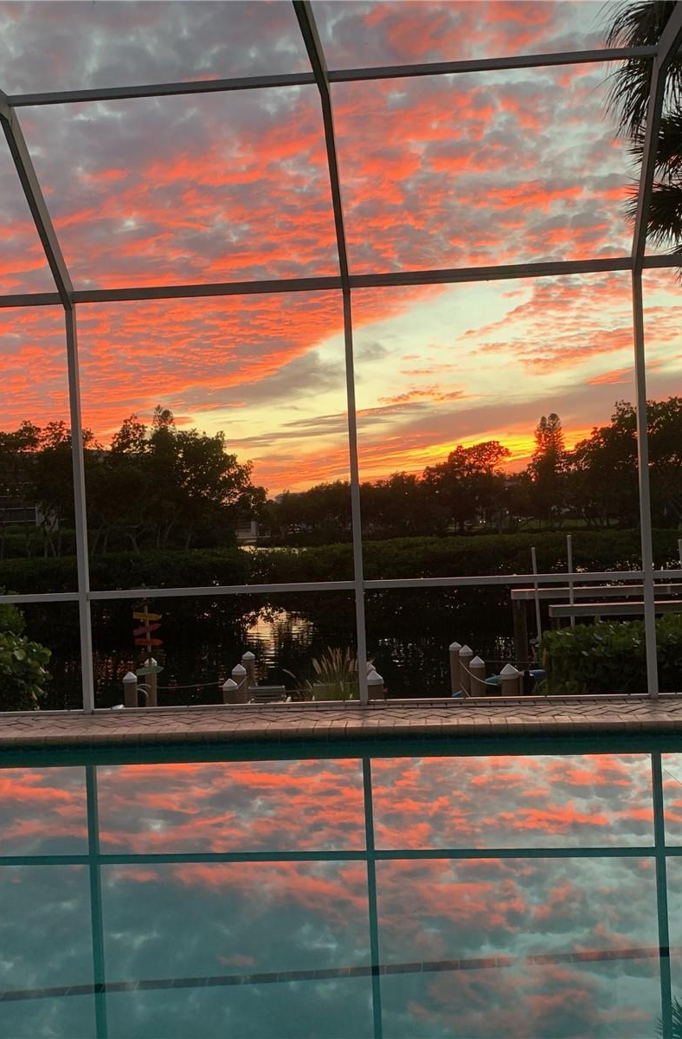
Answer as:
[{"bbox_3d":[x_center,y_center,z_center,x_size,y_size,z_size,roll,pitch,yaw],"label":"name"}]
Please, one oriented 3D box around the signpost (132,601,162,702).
[{"bbox_3d":[-3.873,2.629,20.800,0.590,2.200,0.220,-2,0,-6],"label":"signpost"}]

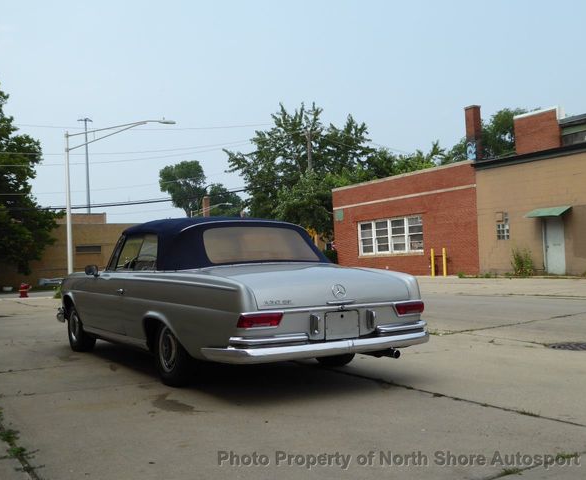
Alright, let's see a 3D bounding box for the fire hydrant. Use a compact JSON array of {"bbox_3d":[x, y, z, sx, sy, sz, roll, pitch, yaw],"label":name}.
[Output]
[{"bbox_3d":[-11.497,2.175,28.500,0.380,0.640,0.420,0,-2,-33],"label":"fire hydrant"}]

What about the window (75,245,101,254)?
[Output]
[{"bbox_3d":[-11.982,0.557,39.000,1.500,0.520,0.150,0,-2,-33],"label":"window"}]

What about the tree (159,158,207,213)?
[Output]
[{"bbox_3d":[-13.161,-2.430,80.000,5.800,14.250,5.800,-2,-2,0],"label":"tree"}]

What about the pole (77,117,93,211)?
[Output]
[{"bbox_3d":[-20.020,-3.794,65.000,1.500,16.338,0.500,-2,-2,0],"label":"pole"}]

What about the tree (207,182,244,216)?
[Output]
[{"bbox_3d":[-8.439,-1.230,82.000,5.600,11.707,5.600,-2,-2,0],"label":"tree"}]

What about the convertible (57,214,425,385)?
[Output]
[{"bbox_3d":[-0.885,0.483,6.590,1.830,1.430,4.860,0,-2,-33],"label":"convertible"}]

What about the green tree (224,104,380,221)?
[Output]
[{"bbox_3d":[0.518,-3.454,46.000,10.200,12.097,9.500,-2,-2,0],"label":"green tree"}]

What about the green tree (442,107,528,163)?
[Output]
[{"bbox_3d":[13.593,-3.660,47.000,6.600,11.393,6.600,-2,-2,0],"label":"green tree"}]

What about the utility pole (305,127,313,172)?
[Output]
[{"bbox_3d":[1.236,-2.597,47.000,1.200,10.411,0.300,0,-2,-33],"label":"utility pole"}]

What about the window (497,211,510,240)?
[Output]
[{"bbox_3d":[8.824,-0.566,27.900,0.150,1.160,0.600,0,-2,-33],"label":"window"}]

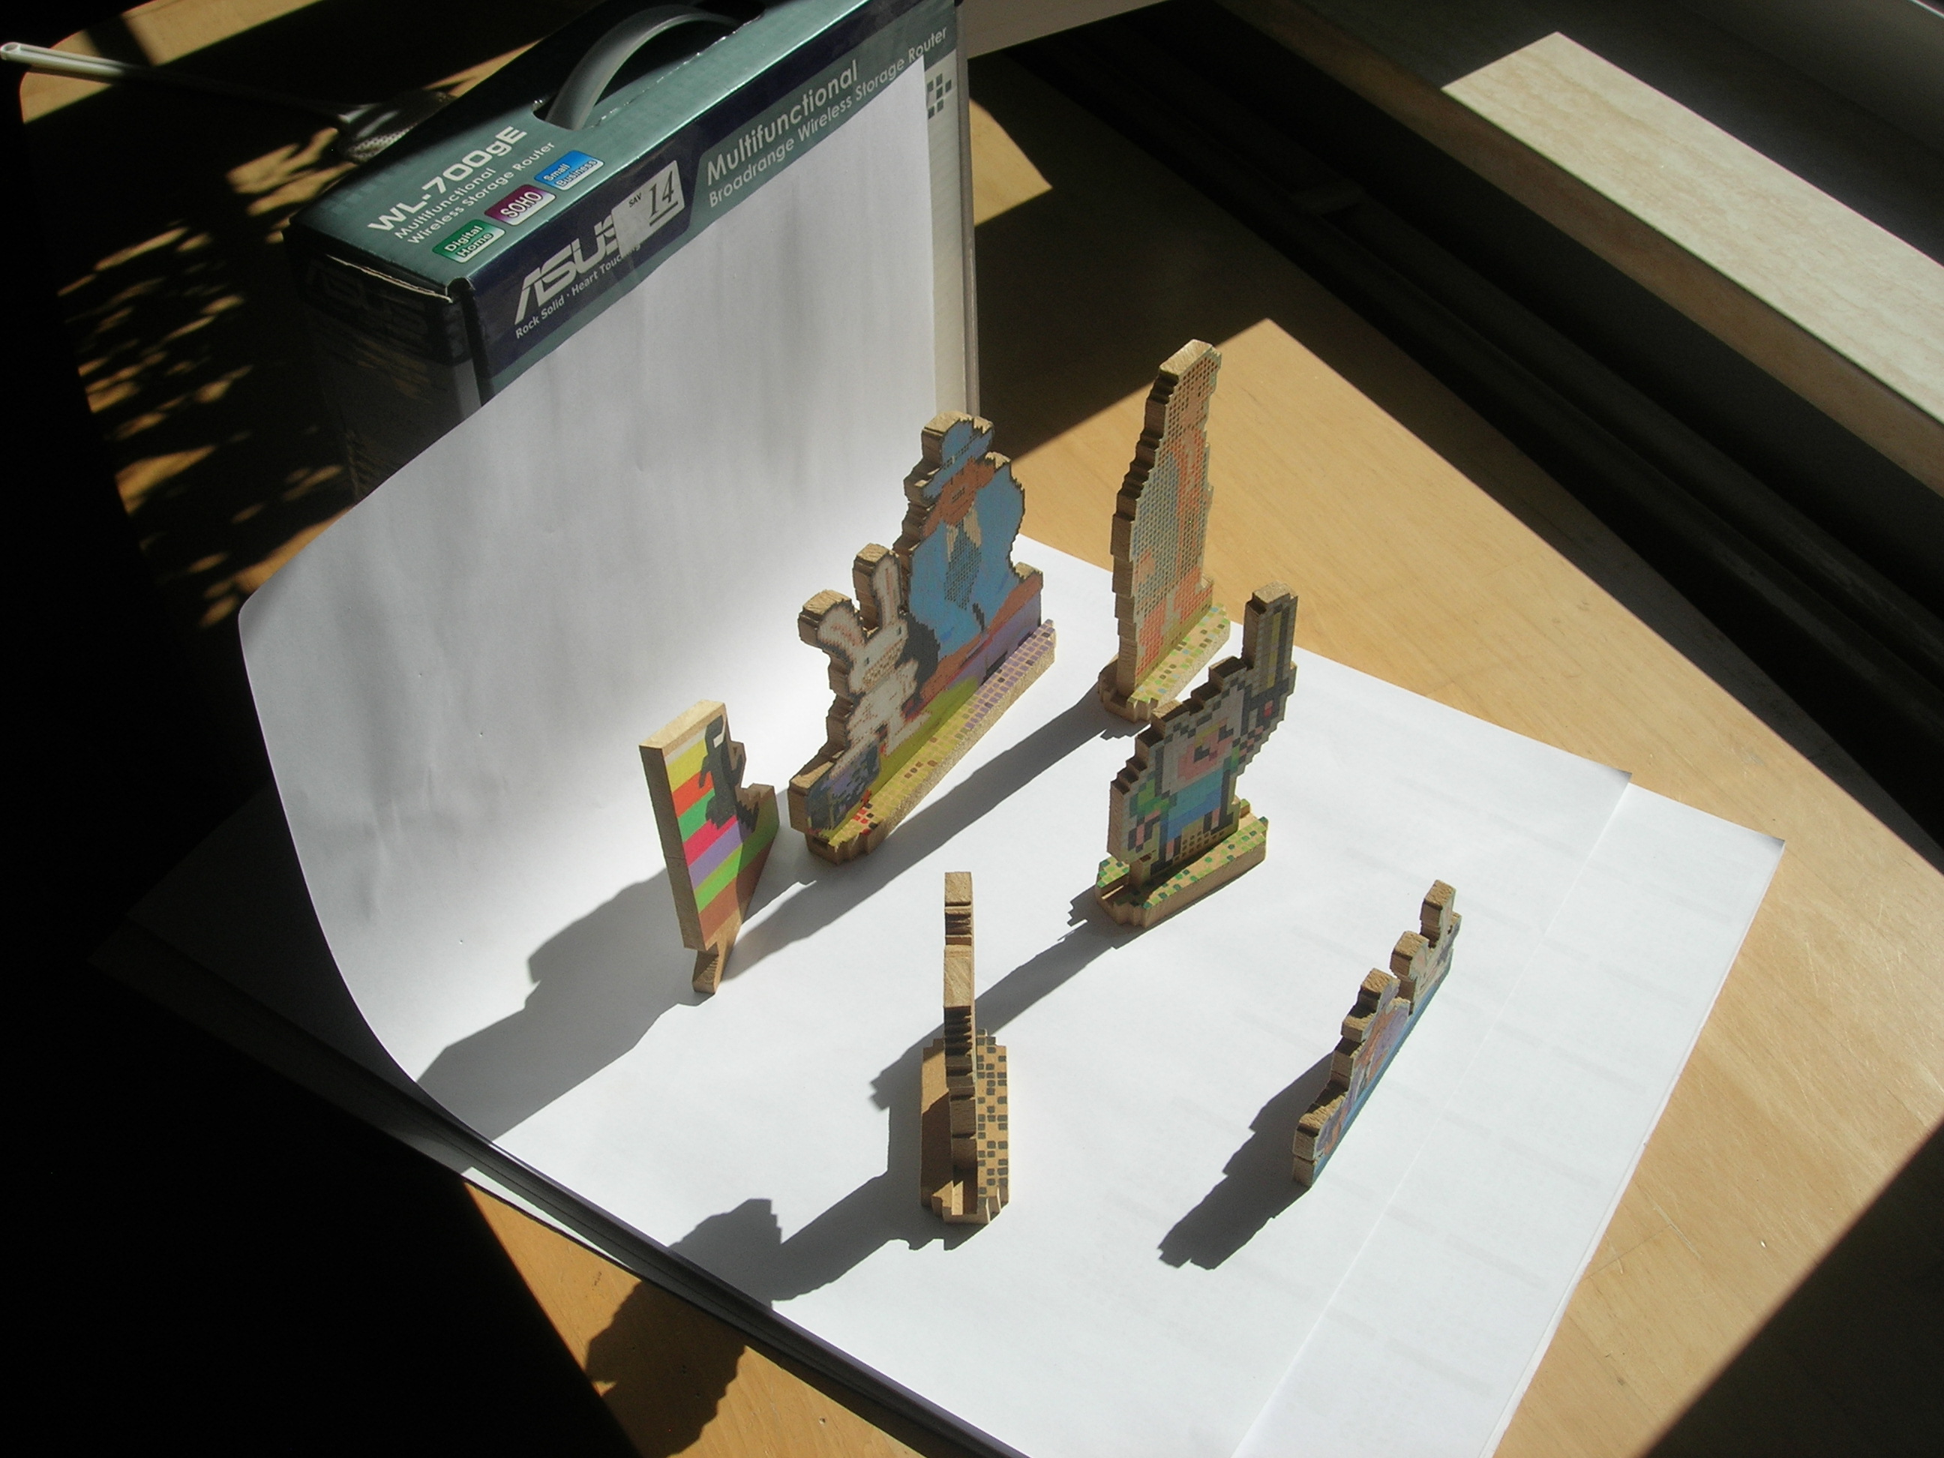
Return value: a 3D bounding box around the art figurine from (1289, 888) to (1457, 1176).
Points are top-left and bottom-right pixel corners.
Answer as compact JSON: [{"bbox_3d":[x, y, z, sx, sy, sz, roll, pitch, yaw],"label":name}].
[{"bbox_3d":[0.160,0.110,0.824,0.009,0.074,0.121,25,52,24],"label":"art figurine"}]

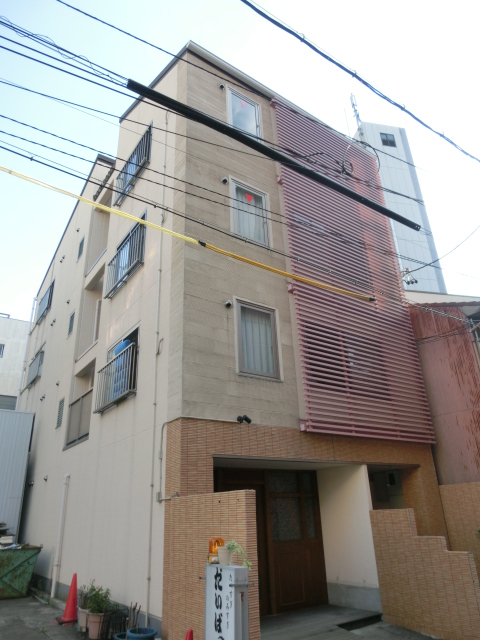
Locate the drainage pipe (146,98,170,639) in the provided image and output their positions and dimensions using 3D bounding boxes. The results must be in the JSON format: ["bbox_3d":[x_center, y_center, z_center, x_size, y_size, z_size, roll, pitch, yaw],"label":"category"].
[{"bbox_3d":[-1.461,-0.209,8.054,0.060,10.000,0.060,14,-28,-32],"label":"drainage pipe"}]

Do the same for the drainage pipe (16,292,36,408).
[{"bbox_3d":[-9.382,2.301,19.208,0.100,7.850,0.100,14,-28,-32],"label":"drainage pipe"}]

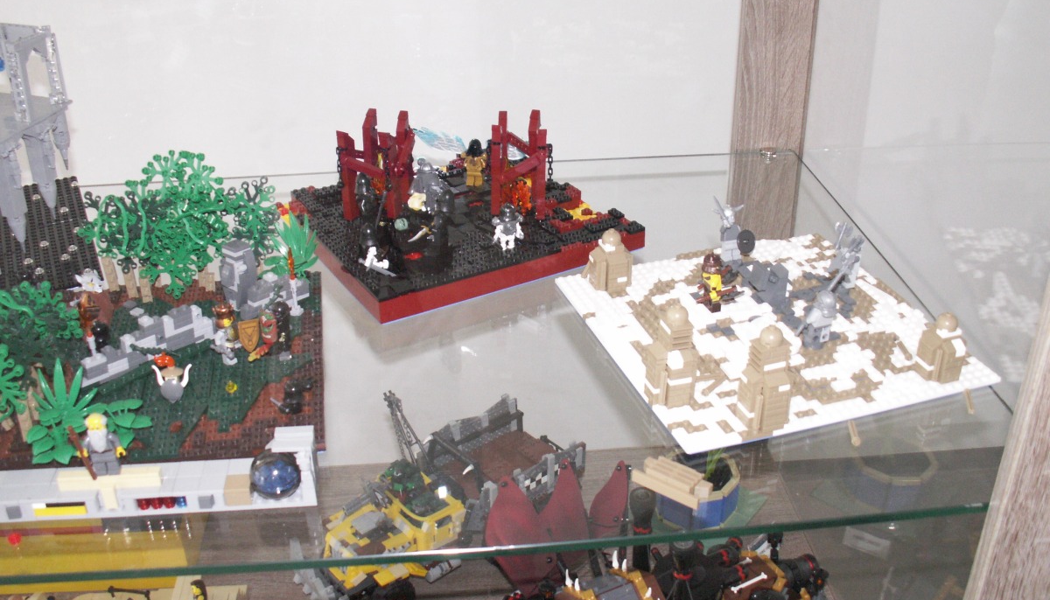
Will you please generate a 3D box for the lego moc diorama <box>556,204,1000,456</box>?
[{"bbox_3d":[0.189,-0.013,0.818,0.256,0.087,0.256,-10,31,-15],"label":"lego moc diorama"}]

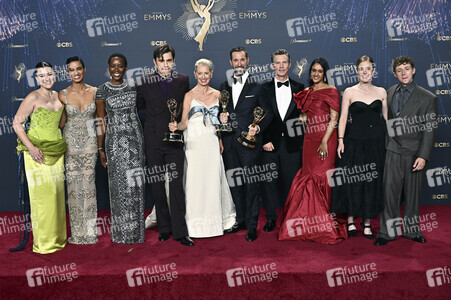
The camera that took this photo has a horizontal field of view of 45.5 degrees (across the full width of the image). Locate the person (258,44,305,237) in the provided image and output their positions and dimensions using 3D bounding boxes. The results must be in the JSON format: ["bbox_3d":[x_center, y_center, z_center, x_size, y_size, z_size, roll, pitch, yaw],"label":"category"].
[{"bbox_3d":[0.566,-0.095,5.390,0.500,1.796,0.360,0,7,6],"label":"person"}]

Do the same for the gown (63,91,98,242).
[{"bbox_3d":[-1.380,0.158,5.122,0.350,1.469,0.320,-2,8,-8],"label":"gown"}]

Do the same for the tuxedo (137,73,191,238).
[{"bbox_3d":[-0.587,0.055,5.094,0.520,1.572,0.340,-2,8,-8],"label":"tuxedo"}]

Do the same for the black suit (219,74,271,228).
[{"bbox_3d":[0.189,0.028,5.203,0.530,1.501,0.400,1,8,16],"label":"black suit"}]

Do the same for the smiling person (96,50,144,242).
[{"bbox_3d":[-0.998,-0.006,5.095,0.480,1.789,0.340,-2,8,-8],"label":"smiling person"}]

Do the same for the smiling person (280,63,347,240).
[{"bbox_3d":[0.825,-0.011,5.107,0.580,1.693,0.500,2,8,19],"label":"smiling person"}]

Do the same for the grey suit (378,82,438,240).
[{"bbox_3d":[1.692,0.103,4.976,0.520,1.443,0.360,2,8,23],"label":"grey suit"}]

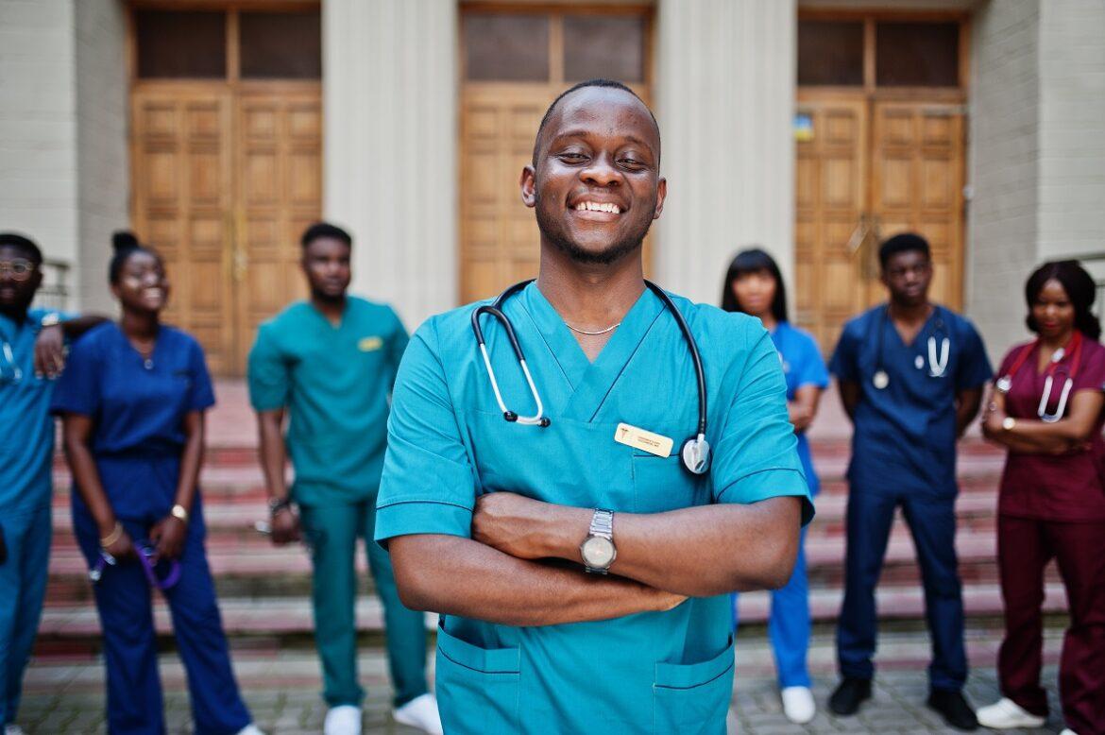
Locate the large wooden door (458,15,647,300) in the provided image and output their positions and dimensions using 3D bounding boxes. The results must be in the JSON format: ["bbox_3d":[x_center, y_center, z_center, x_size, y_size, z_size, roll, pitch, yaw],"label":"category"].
[{"bbox_3d":[0.032,-1.514,9.367,1.700,3.220,0.130,0,4,-4],"label":"large wooden door"}]

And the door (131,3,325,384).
[{"bbox_3d":[-2.708,-1.499,9.175,1.700,3.220,0.130,0,4,-4],"label":"door"}]

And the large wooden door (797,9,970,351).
[{"bbox_3d":[2.791,-1.529,9.560,1.700,3.220,0.130,0,4,-4],"label":"large wooden door"}]

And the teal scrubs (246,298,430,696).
[{"bbox_3d":[-0.778,0.494,3.870,0.627,1.493,0.340,0,4,-6],"label":"teal scrubs"}]

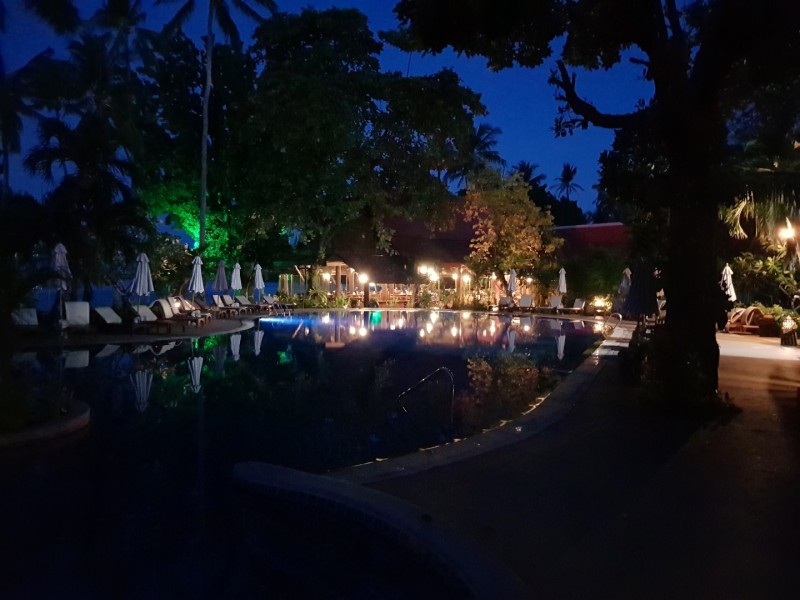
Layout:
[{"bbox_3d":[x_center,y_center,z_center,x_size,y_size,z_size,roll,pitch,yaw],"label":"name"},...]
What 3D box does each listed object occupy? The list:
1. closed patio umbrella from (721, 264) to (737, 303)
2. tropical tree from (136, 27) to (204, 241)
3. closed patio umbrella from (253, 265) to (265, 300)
[{"bbox_3d":[12.321,-0.147,22.641,0.650,2.400,0.650,2,2,29],"label":"closed patio umbrella"},{"bbox_3d":[-12.328,-6.827,32.000,4.100,14.200,4.200,1,2,0],"label":"tropical tree"},{"bbox_3d":[-7.668,-0.748,32.541,0.600,2.400,0.600,0,2,-13],"label":"closed patio umbrella"}]

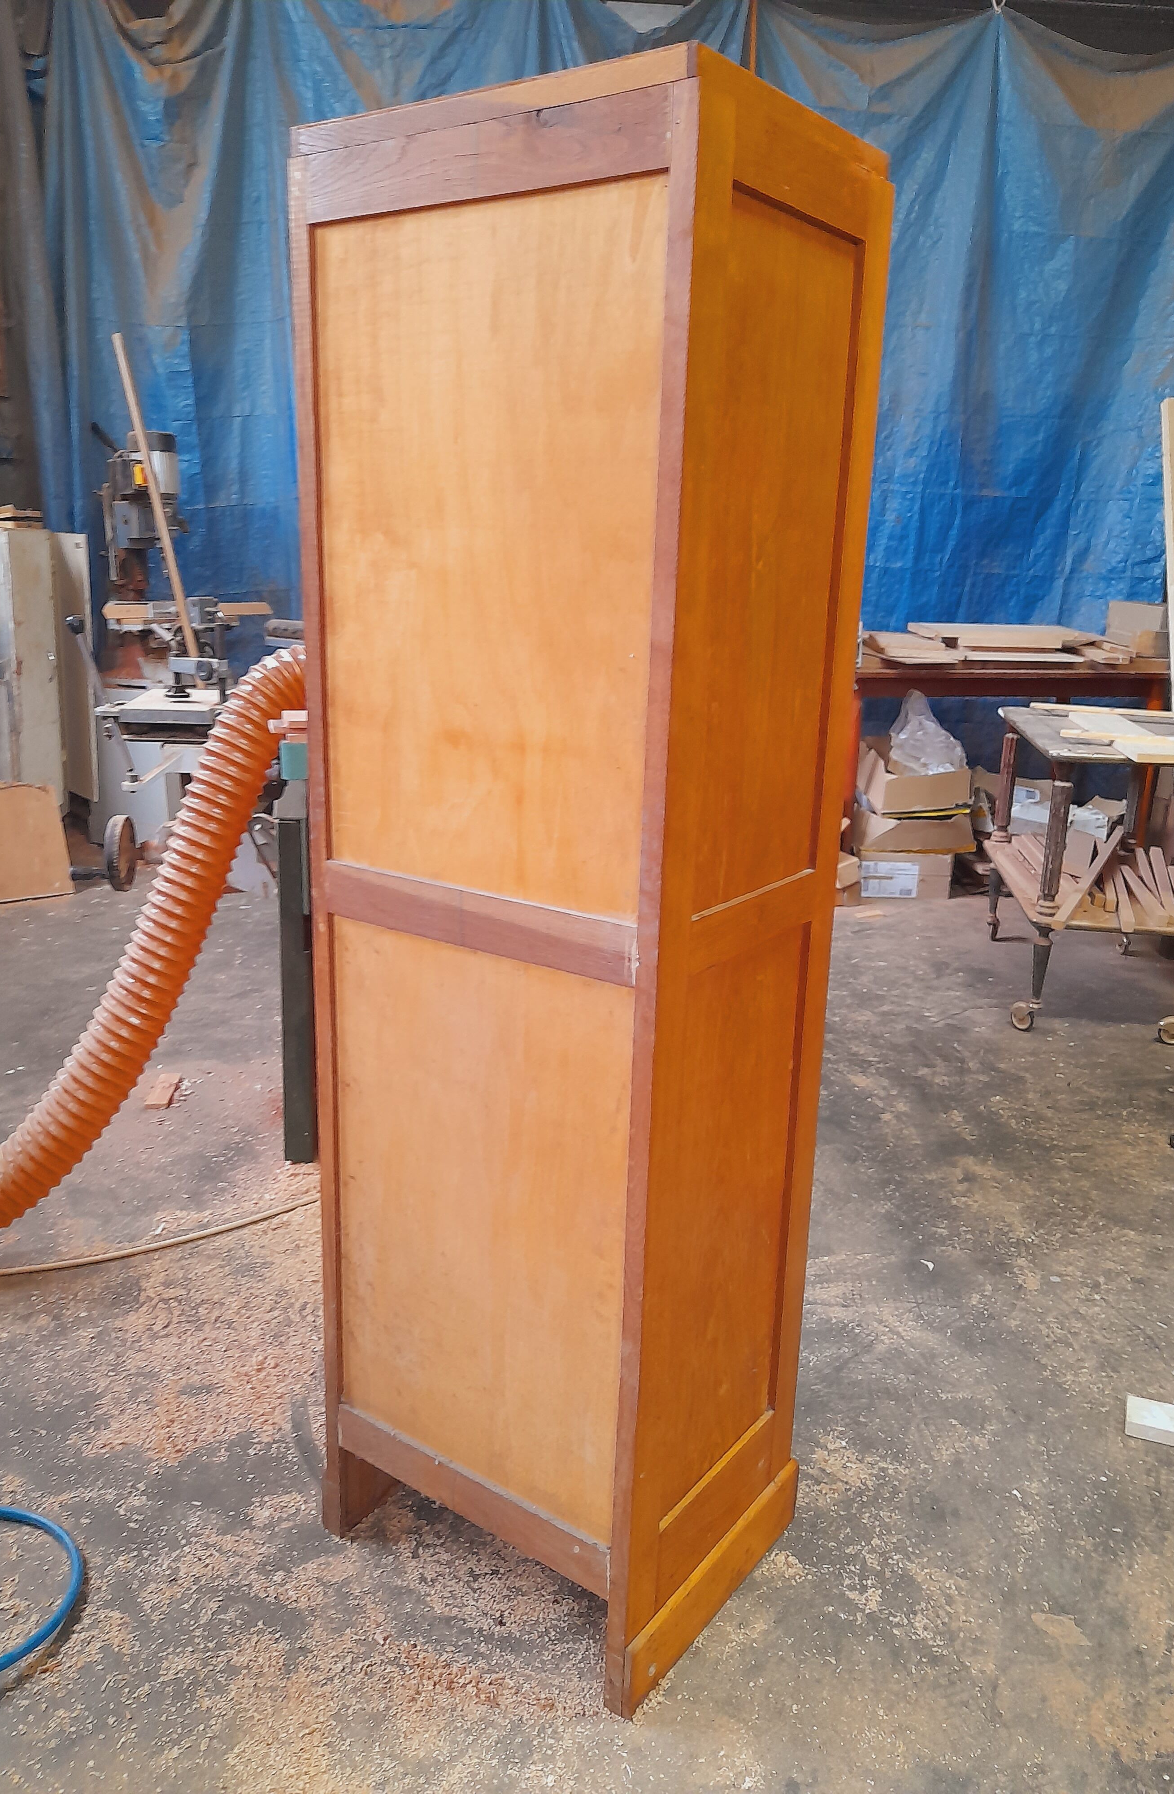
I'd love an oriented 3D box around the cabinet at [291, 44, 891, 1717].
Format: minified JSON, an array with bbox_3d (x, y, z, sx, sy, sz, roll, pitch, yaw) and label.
[{"bbox_3d":[-0.012,0.050,1.677,0.547,1.829,0.439,13,19,34],"label":"cabinet"}]

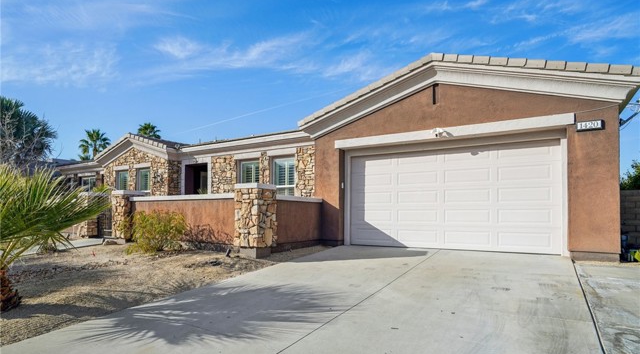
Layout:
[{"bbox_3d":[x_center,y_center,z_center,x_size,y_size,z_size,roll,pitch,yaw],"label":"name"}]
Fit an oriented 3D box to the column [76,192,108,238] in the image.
[{"bbox_3d":[-7.566,1.297,11.305,0.640,1.490,0.640,-2,-5,31],"label":"column"}]

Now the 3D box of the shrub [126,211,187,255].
[{"bbox_3d":[-4.068,1.369,8.400,1.220,1.030,1.080,-2,-5,31],"label":"shrub"}]

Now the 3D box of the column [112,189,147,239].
[{"bbox_3d":[-5.785,1.217,10.228,0.640,1.546,0.640,-2,-5,31],"label":"column"}]

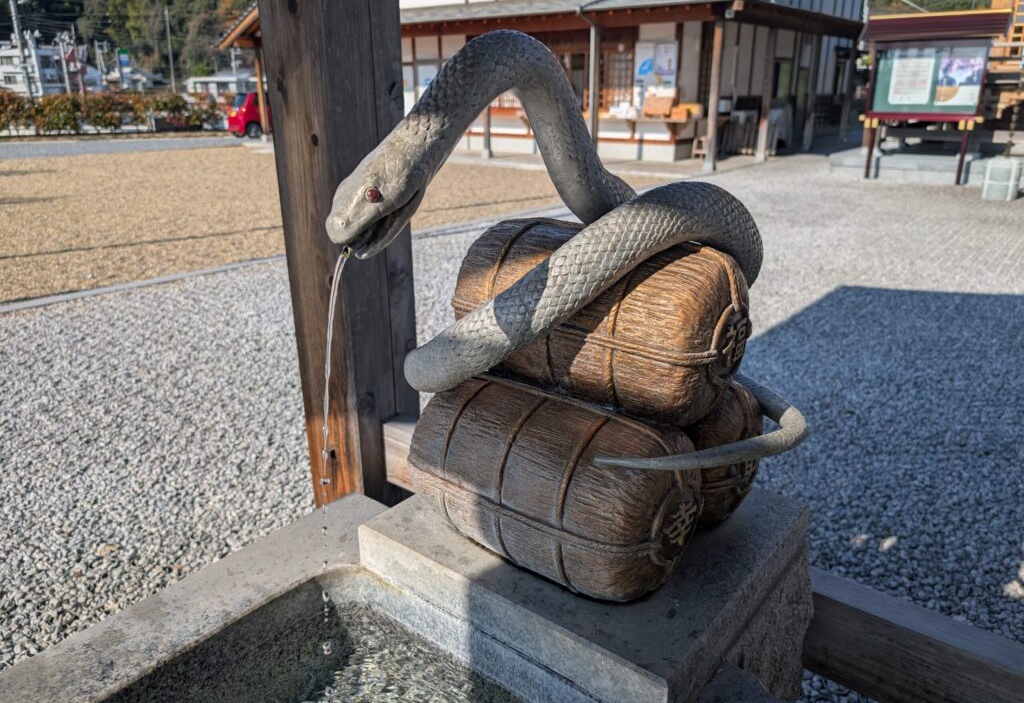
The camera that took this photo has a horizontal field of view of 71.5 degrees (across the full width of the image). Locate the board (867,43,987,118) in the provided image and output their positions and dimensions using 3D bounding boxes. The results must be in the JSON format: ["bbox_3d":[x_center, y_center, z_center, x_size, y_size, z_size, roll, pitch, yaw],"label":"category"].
[{"bbox_3d":[6.778,-4.453,11.661,1.680,1.150,0.130,15,25,35],"label":"board"}]

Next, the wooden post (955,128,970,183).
[{"bbox_3d":[7.387,-3.213,11.616,0.085,0.950,0.085,15,25,35],"label":"wooden post"}]

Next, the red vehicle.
[{"bbox_3d":[-8.916,-8.897,26.676,3.400,1.530,1.480,-17,26,-38],"label":"red vehicle"}]

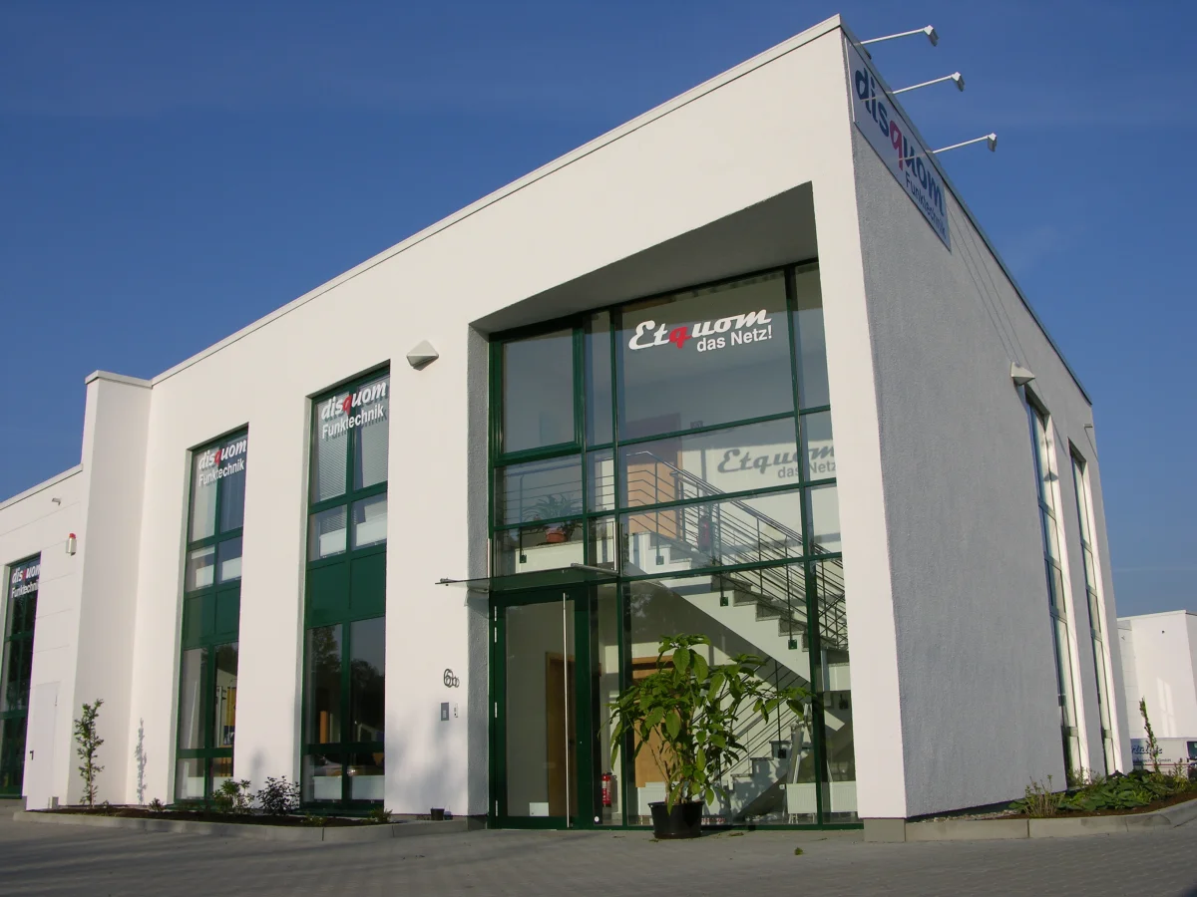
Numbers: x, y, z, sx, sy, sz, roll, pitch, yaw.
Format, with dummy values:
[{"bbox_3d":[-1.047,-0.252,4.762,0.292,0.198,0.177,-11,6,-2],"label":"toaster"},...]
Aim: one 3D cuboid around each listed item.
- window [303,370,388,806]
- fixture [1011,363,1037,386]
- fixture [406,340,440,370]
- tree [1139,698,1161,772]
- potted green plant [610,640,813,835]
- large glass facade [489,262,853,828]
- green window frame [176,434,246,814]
[{"bbox_3d":[-3.168,1.813,15.486,0.150,5.659,2.060,14,-21,-43],"label":"window"},{"bbox_3d":[5.611,-1.028,15.933,0.280,0.280,0.480,-10,-18,29],"label":"fixture"},{"bbox_3d":[-2.226,-1.219,14.806,0.290,0.280,0.500,14,-21,-43],"label":"fixture"},{"bbox_3d":[7.532,3.947,16.499,0.269,1.058,0.269,-1,-15,0],"label":"tree"},{"bbox_3d":[1.028,2.580,11.391,1.857,1.648,1.486,-1,-15,0],"label":"potted green plant"},{"bbox_3d":[0.737,1.082,12.847,4.574,5.793,0.200,-10,-17,29],"label":"large glass facade"},{"bbox_3d":[-5.600,2.474,17.788,1.980,5.420,0.120,-16,-21,43],"label":"green window frame"}]

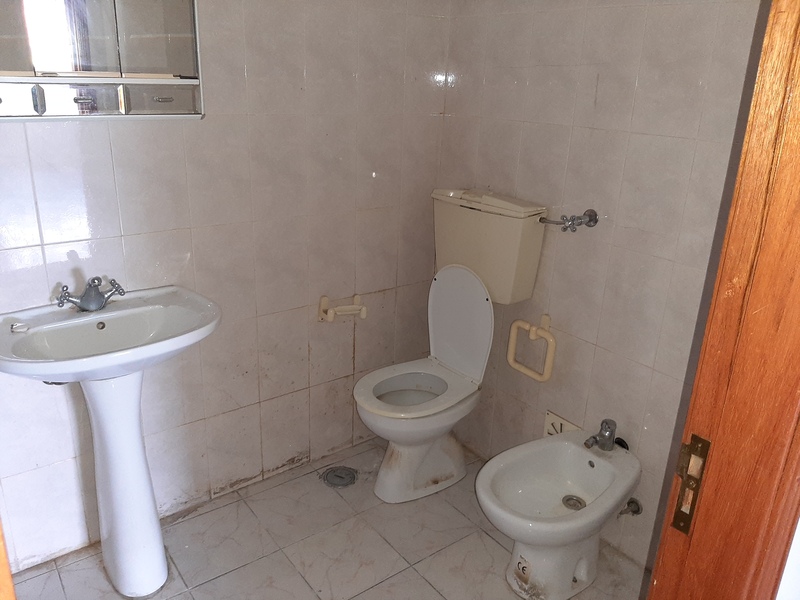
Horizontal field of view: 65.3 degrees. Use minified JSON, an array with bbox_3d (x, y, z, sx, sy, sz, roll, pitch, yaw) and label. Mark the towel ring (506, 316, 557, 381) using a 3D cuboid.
[{"bbox_3d":[0.474,0.161,2.173,0.075,0.210,0.205,-12,24,-35],"label":"towel ring"}]

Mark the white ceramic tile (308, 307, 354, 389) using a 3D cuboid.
[{"bbox_3d":[-0.260,0.159,2.377,0.200,0.330,0.010,-13,25,-36],"label":"white ceramic tile"}]

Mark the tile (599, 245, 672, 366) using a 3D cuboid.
[{"bbox_3d":[0.702,0.019,1.880,0.010,0.330,0.200,-12,24,-35],"label":"tile"}]

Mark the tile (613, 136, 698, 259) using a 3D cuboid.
[{"bbox_3d":[0.716,-0.292,1.766,0.010,0.330,0.200,-12,24,-35],"label":"tile"}]

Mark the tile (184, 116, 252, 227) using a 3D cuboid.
[{"bbox_3d":[-0.555,-0.394,1.917,0.200,0.330,0.010,-13,25,-36],"label":"tile"}]

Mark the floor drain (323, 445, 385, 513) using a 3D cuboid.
[{"bbox_3d":[-0.228,0.680,2.388,0.130,0.015,0.130,-12,24,-35],"label":"floor drain"}]

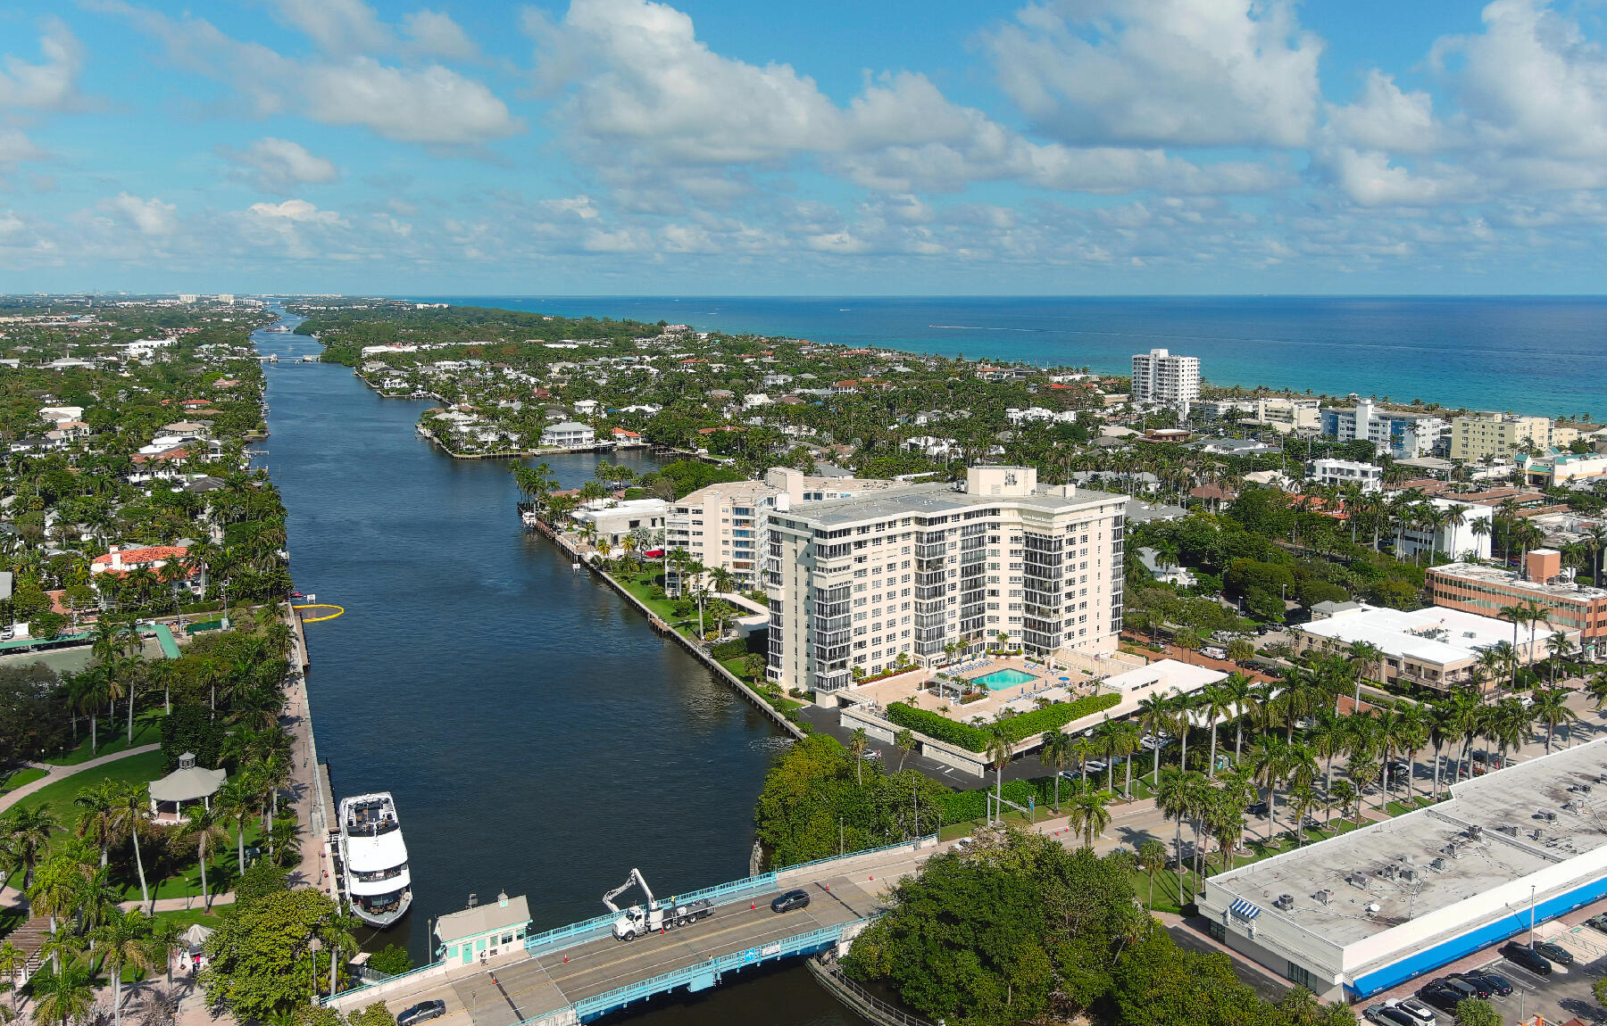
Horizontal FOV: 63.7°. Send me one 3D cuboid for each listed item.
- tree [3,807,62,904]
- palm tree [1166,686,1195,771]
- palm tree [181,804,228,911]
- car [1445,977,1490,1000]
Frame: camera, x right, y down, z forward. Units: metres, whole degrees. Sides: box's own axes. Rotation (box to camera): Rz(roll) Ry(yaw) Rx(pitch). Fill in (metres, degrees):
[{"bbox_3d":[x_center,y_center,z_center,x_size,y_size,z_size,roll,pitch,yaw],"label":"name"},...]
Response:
[{"bbox_3d":[-94.406,42.589,158.491,7.300,14.200,7.300,-6,11,-30],"label":"tree"},{"bbox_3d":[59.980,34.110,203.250,5.200,13.700,5.200,3,10,17],"label":"palm tree"},{"bbox_3d":[-72.720,42.050,156.900,6.000,13.800,6.000,-5,11,-26],"label":"palm tree"},{"bbox_3d":[73.135,51.771,142.610,1.870,1.500,4.750,-6,11,-29],"label":"car"}]

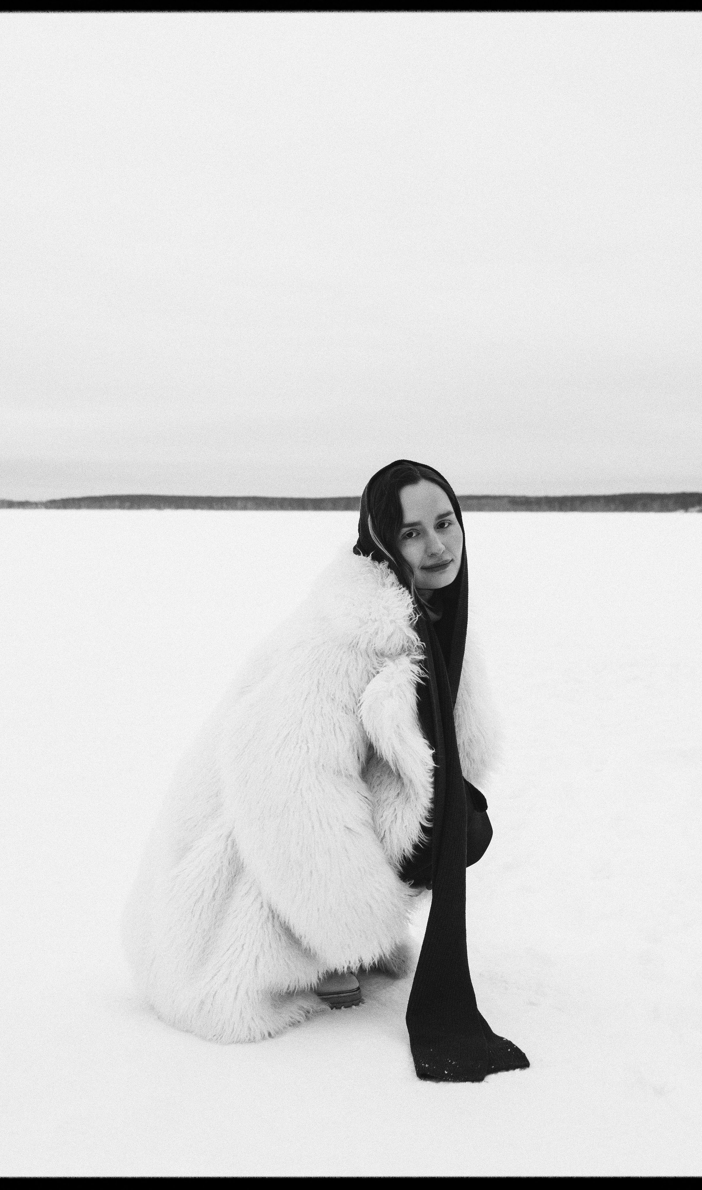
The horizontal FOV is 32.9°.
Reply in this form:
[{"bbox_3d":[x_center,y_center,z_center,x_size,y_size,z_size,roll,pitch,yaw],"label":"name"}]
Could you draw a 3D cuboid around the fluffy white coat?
[{"bbox_3d":[-0.076,0.310,2.178,0.600,0.830,0.560,3,5,33],"label":"fluffy white coat"}]

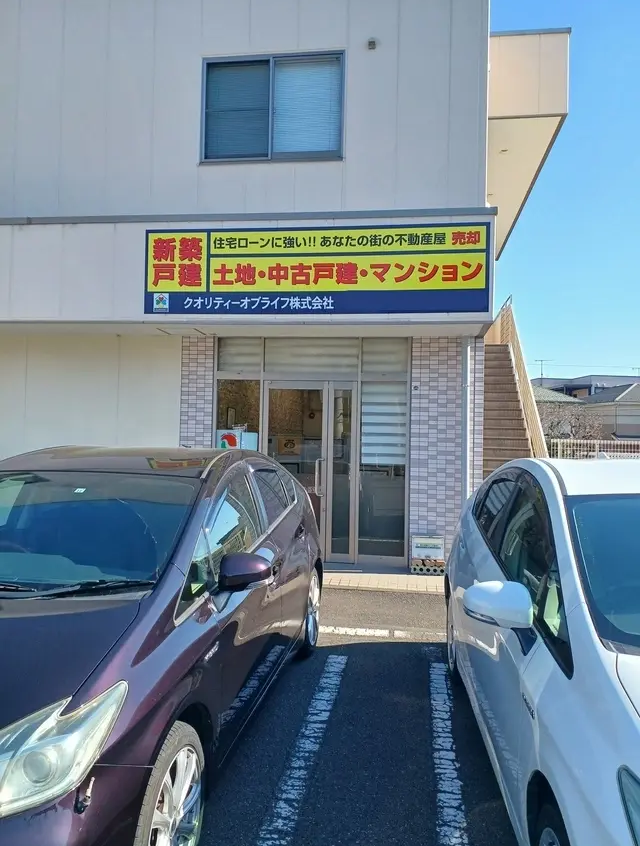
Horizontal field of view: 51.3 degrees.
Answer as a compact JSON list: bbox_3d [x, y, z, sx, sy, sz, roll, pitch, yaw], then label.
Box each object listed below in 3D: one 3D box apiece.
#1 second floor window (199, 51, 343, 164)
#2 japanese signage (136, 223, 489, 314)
[{"bbox_3d":[-0.584,-3.778,8.004,1.757,1.325,0.100,1,-1,8],"label":"second floor window"},{"bbox_3d":[-0.089,-1.608,6.981,3.648,0.914,0.100,1,-1,8],"label":"japanese signage"}]

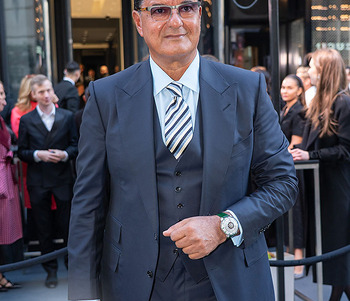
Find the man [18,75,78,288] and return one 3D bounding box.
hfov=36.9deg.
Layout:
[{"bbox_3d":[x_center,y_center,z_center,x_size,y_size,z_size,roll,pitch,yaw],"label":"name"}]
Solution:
[{"bbox_3d":[-1.050,0.260,4.380,0.530,1.770,0.360,-3,5,-14],"label":"man"}]

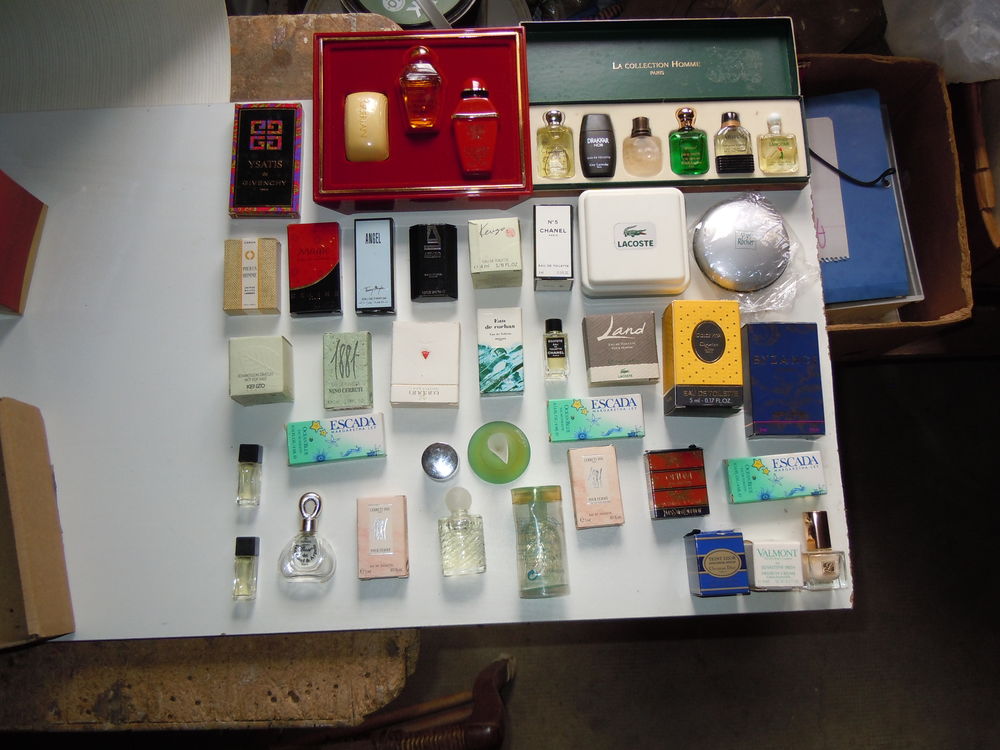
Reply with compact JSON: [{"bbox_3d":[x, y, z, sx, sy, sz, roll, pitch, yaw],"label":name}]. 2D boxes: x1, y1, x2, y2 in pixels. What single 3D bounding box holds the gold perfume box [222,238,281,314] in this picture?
[{"bbox_3d":[-0.192,-0.076,0.675,0.040,0.014,0.057,-3,78,0],"label":"gold perfume box"}]

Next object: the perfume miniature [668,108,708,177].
[{"bbox_3d":[0.149,-0.185,0.686,0.032,0.018,0.059,-1,78,0],"label":"perfume miniature"}]

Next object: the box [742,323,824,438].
[{"bbox_3d":[0.213,0.004,0.654,0.052,0.018,0.085,0,78,0],"label":"box"}]

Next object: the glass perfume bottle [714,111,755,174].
[{"bbox_3d":[0.197,-0.196,0.730,0.031,0.018,0.056,-2,78,0],"label":"glass perfume bottle"}]

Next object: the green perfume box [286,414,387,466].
[{"bbox_3d":[-0.118,0.047,0.628,0.068,0.013,0.031,-6,77,-1],"label":"green perfume box"}]

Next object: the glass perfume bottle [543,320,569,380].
[{"bbox_3d":[0.041,-0.019,0.643,0.017,0.013,0.044,-2,77,0],"label":"glass perfume bottle"}]

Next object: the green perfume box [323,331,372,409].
[{"bbox_3d":[-0.112,-0.003,0.639,0.033,0.015,0.055,-3,77,-1],"label":"green perfume box"}]

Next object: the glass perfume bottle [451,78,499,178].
[{"bbox_3d":[-0.019,-0.202,0.708,0.038,0.029,0.088,-2,78,0],"label":"glass perfume bottle"}]

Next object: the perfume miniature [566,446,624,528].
[{"bbox_3d":[0.070,0.083,0.641,0.034,0.015,0.057,-6,78,-1],"label":"perfume miniature"}]

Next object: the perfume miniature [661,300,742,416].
[{"bbox_3d":[0.146,-0.011,0.630,0.048,0.035,0.077,1,77,0],"label":"perfume miniature"}]

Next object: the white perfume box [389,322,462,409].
[{"bbox_3d":[-0.054,-0.007,0.636,0.048,0.022,0.060,0,77,0],"label":"white perfume box"}]

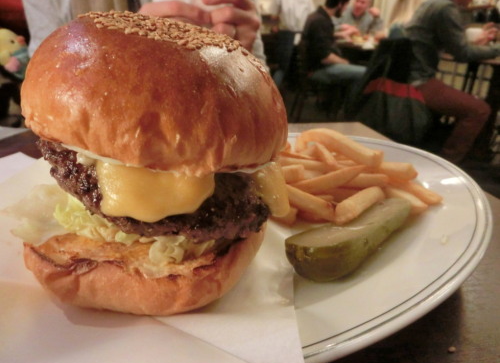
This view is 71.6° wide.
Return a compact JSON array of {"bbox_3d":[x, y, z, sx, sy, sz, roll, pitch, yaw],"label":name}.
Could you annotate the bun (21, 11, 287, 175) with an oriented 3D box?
[{"bbox_3d":[-0.033,-0.038,0.143,0.102,0.049,0.102,10,14,-4],"label":"bun"}]

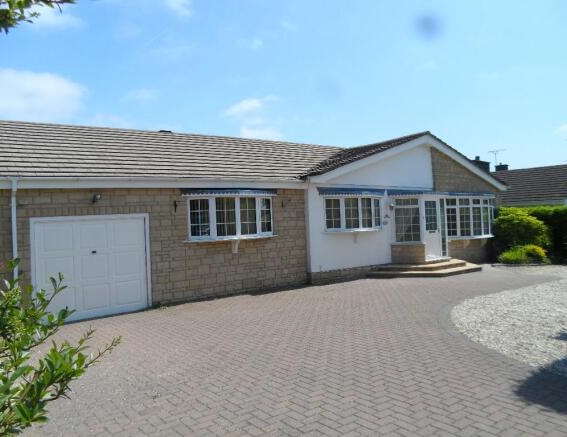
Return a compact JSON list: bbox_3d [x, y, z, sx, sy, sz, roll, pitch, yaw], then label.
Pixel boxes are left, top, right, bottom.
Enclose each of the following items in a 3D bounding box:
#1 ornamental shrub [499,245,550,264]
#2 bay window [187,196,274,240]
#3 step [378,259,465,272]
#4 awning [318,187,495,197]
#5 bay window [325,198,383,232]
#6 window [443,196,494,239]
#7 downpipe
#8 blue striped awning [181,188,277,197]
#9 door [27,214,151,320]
[{"bbox_3d":[9.064,1.341,15.900,1.850,0.750,1.350,-2,1,30],"label":"ornamental shrub"},{"bbox_3d":[-1.197,0.011,10.471,2.450,1.060,0.400,-3,1,-37],"label":"bay window"},{"bbox_3d":[4.553,1.556,13.880,3.200,0.160,1.450,-3,1,-37],"label":"step"},{"bbox_3d":[4.717,-0.839,14.424,8.700,0.320,0.950,-3,1,-37],"label":"awning"},{"bbox_3d":[2.292,-0.140,12.942,2.500,1.040,0.370,-3,1,-37],"label":"bay window"},{"bbox_3d":[7.038,-0.023,15.970,3.200,1.540,0.600,-3,1,-37],"label":"window"},{"bbox_3d":[-4.901,0.663,7.718,0.090,2.820,0.120,-3,1,-37],"label":"downpipe"},{"bbox_3d":[-1.190,-0.630,10.423,2.710,0.240,0.400,-3,1,-37],"label":"blue striped awning"},{"bbox_3d":[-3.870,0.983,8.655,2.270,2.080,0.100,-3,1,-37],"label":"door"}]

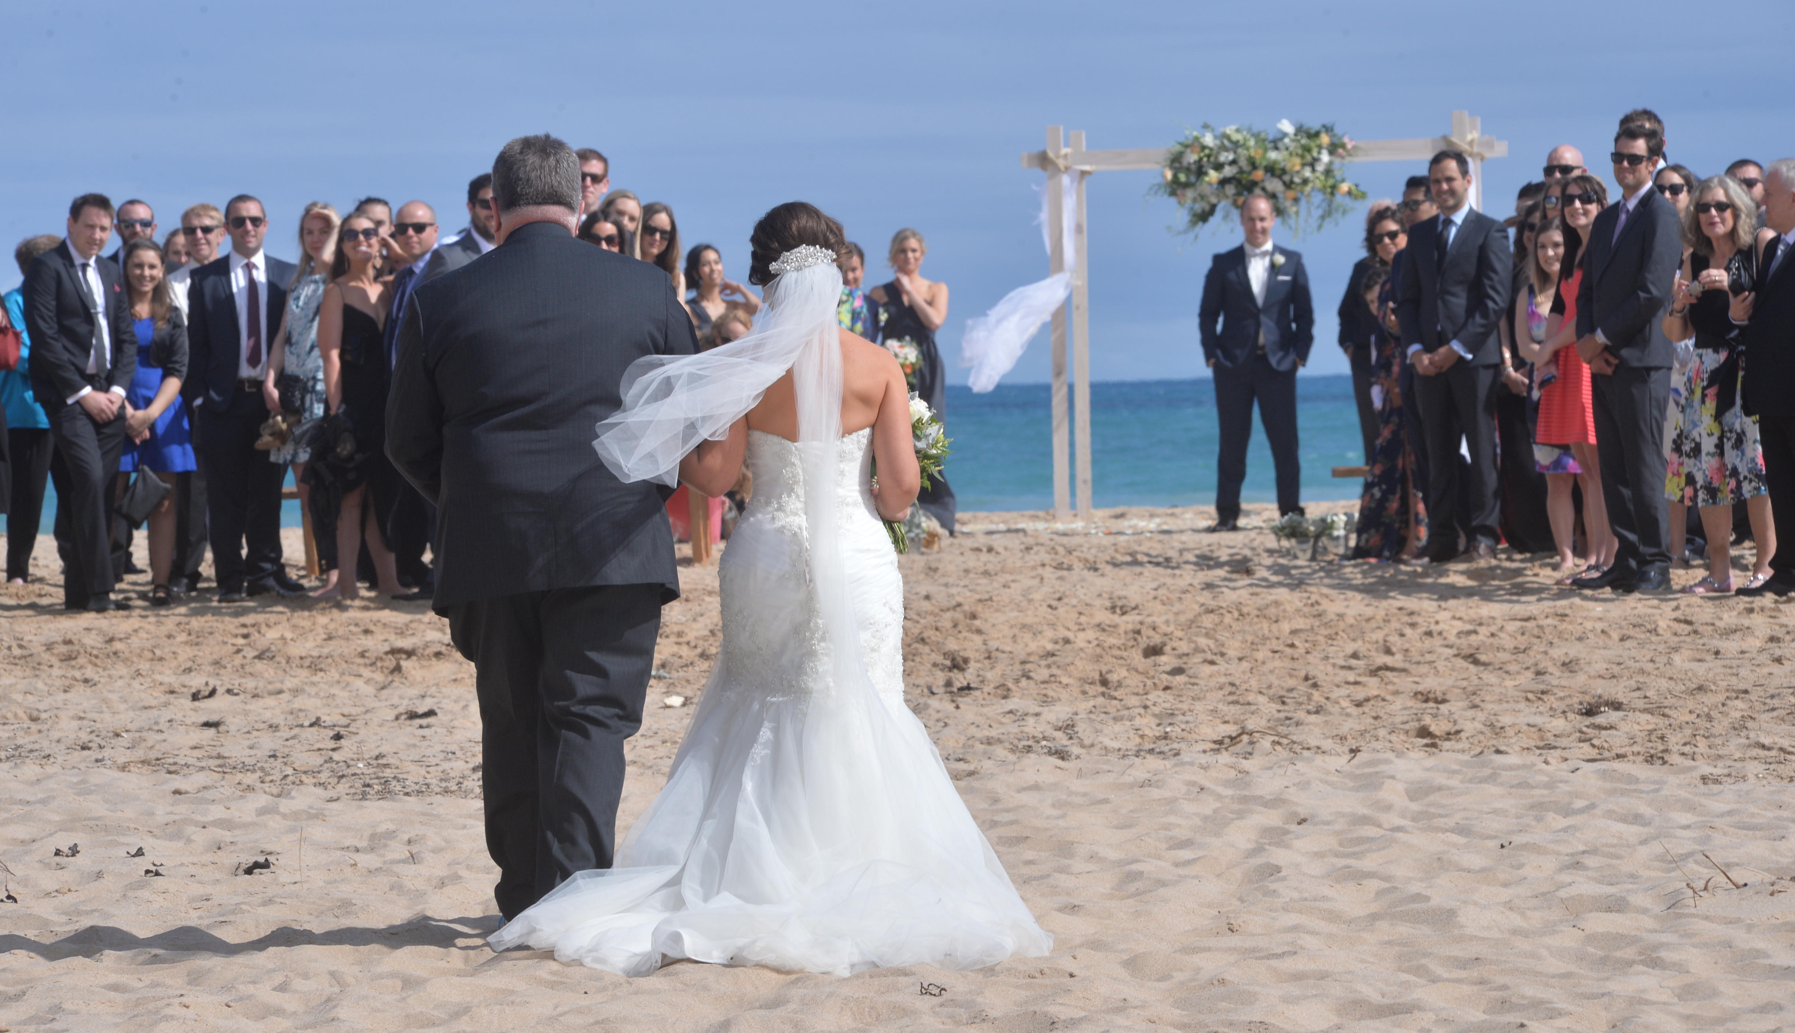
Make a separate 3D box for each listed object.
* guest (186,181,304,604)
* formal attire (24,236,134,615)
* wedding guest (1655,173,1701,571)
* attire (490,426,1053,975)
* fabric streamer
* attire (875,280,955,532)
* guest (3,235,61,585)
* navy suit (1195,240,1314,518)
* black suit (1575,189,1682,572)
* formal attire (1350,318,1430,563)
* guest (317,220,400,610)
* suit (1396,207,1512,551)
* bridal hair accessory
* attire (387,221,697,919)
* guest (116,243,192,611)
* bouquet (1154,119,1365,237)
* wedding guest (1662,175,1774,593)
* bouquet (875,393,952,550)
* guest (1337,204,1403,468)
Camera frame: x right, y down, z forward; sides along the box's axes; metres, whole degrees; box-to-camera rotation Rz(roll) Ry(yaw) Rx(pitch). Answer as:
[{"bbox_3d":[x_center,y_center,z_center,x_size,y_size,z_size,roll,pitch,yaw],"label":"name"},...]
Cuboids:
[{"bbox_3d":[-2.881,-0.525,40.600,0.530,1.797,0.340,-1,1,-15],"label":"guest"},{"bbox_3d":[-3.571,-0.401,40.300,0.520,1.590,0.360,-2,1,-32],"label":"formal attire"},{"bbox_3d":[3.342,-0.653,39.400,0.430,1.700,0.320,-1,1,22],"label":"wedding guest"},{"bbox_3d":[-0.270,0.391,20.500,1.200,1.170,1.250,-2,1,1],"label":"attire"},{"bbox_3d":[0.664,-1.282,50.500,0.660,1.200,0.300,-1,1,0],"label":"fabric streamer"},{"bbox_3d":[0.089,-0.608,50.900,0.460,1.420,0.420,-2,1,0],"label":"attire"},{"bbox_3d":[-4.180,-0.518,44.500,0.440,1.670,0.330,-1,1,23],"label":"guest"},{"bbox_3d":[1.932,-0.722,49.700,0.610,1.520,0.340,-1,1,2],"label":"navy suit"},{"bbox_3d":[2.959,-0.547,37.300,0.520,1.550,0.360,-1,1,38],"label":"black suit"},{"bbox_3d":[2.208,-0.356,41.400,0.420,1.100,0.360,-1,1,15],"label":"formal attire"},{"bbox_3d":[-2.357,-0.485,40.400,0.450,1.702,0.330,-1,1,-25],"label":"guest"},{"bbox_3d":[2.509,-0.617,41.600,0.520,1.556,0.340,-1,1,28],"label":"suit"},{"bbox_3d":[-0.211,-0.579,20.870,0.155,0.065,0.060,-2,1,0],"label":"bridal hair accessory"},{"bbox_3d":[-0.810,0.122,21.100,0.700,1.601,0.480,-1,1,5],"label":"attire"},{"bbox_3d":[-3.291,-0.415,40.700,0.430,1.630,0.320,-1,1,-3],"label":"guest"},{"bbox_3d":[2.010,-1.884,51.300,1.120,0.640,0.480,-1,1,6],"label":"bouquet"},{"bbox_3d":[3.281,-0.530,36.900,0.460,1.670,0.370,-1,1,22],"label":"wedding guest"},{"bbox_3d":[0.028,-0.099,21.250,0.230,0.365,0.230,-2,1,0],"label":"bouquet"},{"bbox_3d":[2.269,-0.665,43.300,0.480,1.613,0.330,-1,1,25],"label":"guest"}]

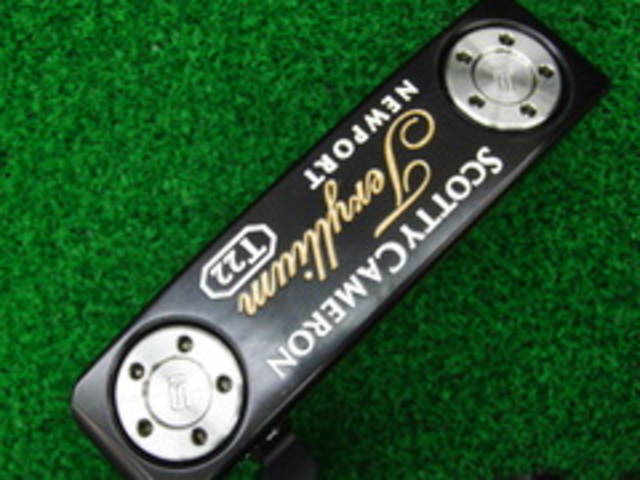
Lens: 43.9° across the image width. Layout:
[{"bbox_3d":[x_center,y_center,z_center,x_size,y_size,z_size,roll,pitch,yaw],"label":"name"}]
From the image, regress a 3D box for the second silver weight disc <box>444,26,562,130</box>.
[{"bbox_3d":[0.033,-0.029,0.145,0.021,0.004,0.021,1,69,-3],"label":"second silver weight disc"}]

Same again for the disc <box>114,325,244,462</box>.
[{"bbox_3d":[-0.022,0.025,0.129,0.021,0.004,0.021,-1,81,8],"label":"disc"}]

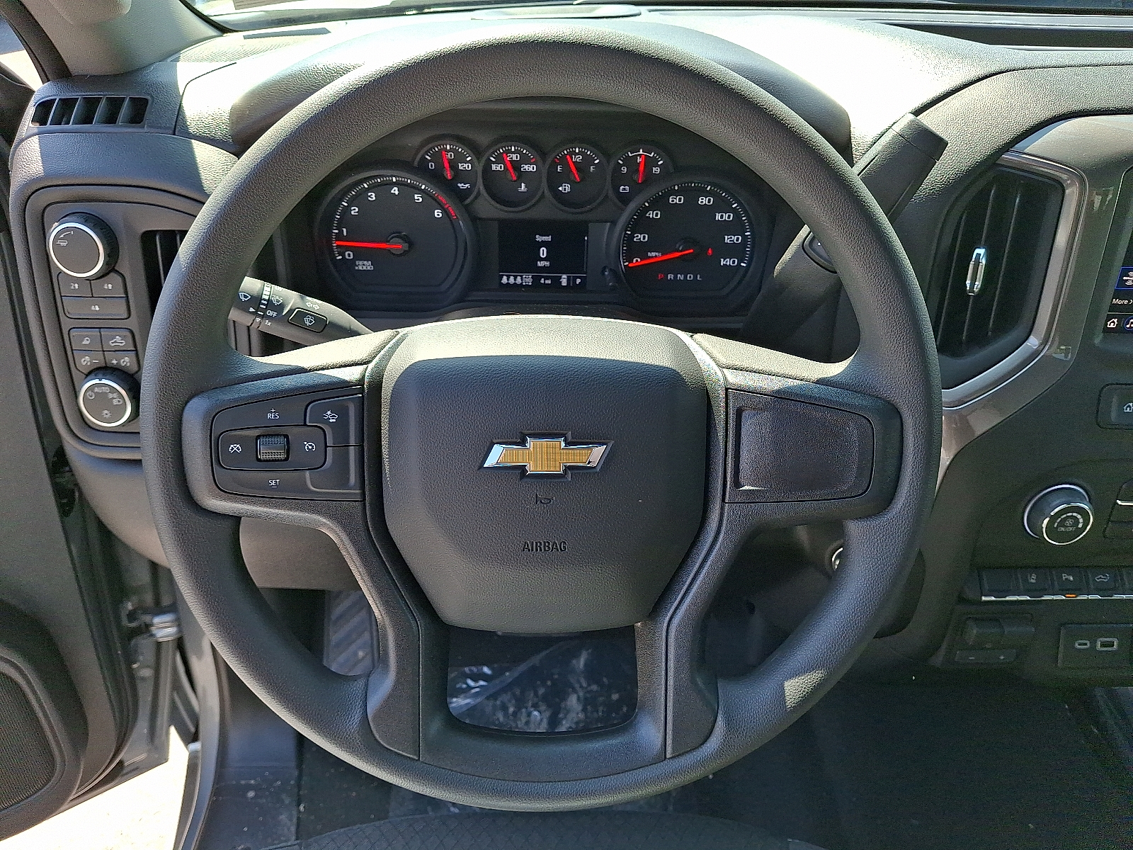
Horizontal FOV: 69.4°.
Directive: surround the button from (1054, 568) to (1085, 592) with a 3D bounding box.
[{"bbox_3d":[0.356,0.110,0.580,0.022,0.009,0.017,0,74,0],"label":"button"}]

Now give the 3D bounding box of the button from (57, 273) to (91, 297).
[{"bbox_3d":[-0.341,-0.099,0.571,0.021,0.017,0.008,-1,24,-2],"label":"button"}]

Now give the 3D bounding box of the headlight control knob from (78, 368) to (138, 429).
[{"bbox_3d":[-0.332,-0.019,0.595,0.045,0.045,0.016,-1,24,-2],"label":"headlight control knob"}]

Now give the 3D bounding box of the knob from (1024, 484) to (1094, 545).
[{"bbox_3d":[0.369,0.069,0.608,0.049,0.049,0.018,-1,27,-2],"label":"knob"}]

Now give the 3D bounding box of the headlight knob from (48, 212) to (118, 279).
[{"bbox_3d":[-0.327,-0.119,0.552,0.045,0.045,0.016,-1,24,-2],"label":"headlight knob"}]

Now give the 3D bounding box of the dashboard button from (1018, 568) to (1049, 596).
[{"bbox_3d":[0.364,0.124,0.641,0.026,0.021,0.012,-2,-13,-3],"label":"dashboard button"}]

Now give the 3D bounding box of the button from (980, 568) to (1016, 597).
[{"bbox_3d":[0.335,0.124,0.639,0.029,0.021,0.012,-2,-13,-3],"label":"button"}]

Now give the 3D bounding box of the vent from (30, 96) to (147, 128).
[{"bbox_3d":[-0.327,-0.212,0.568,0.079,0.020,0.026,0,70,0],"label":"vent"}]

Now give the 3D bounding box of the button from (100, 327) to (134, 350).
[{"bbox_3d":[-0.332,-0.064,0.607,0.024,0.017,0.008,0,19,0],"label":"button"}]

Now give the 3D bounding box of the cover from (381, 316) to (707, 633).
[{"bbox_3d":[-0.011,0.026,0.416,0.161,0.160,0.050,0,8,0],"label":"cover"}]

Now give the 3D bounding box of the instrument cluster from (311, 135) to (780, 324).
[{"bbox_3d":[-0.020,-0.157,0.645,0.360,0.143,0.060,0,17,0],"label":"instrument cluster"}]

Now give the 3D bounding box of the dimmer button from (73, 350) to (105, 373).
[{"bbox_3d":[-0.357,-0.048,0.613,0.023,0.017,0.008,0,19,0],"label":"dimmer button"}]

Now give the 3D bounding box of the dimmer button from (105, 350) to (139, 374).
[{"bbox_3d":[-0.322,-0.046,0.594,0.025,0.017,0.008,-1,24,-2],"label":"dimmer button"}]

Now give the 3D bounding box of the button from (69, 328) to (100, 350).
[{"bbox_3d":[-0.356,-0.064,0.607,0.022,0.016,0.008,0,19,0],"label":"button"}]

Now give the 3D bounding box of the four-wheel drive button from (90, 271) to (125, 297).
[{"bbox_3d":[-0.332,-0.102,0.594,0.024,0.019,0.008,0,19,0],"label":"four-wheel drive button"}]

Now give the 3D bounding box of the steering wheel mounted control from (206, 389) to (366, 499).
[{"bbox_3d":[-0.141,0.010,0.416,0.075,0.054,0.022,0,8,0],"label":"steering wheel mounted control"}]

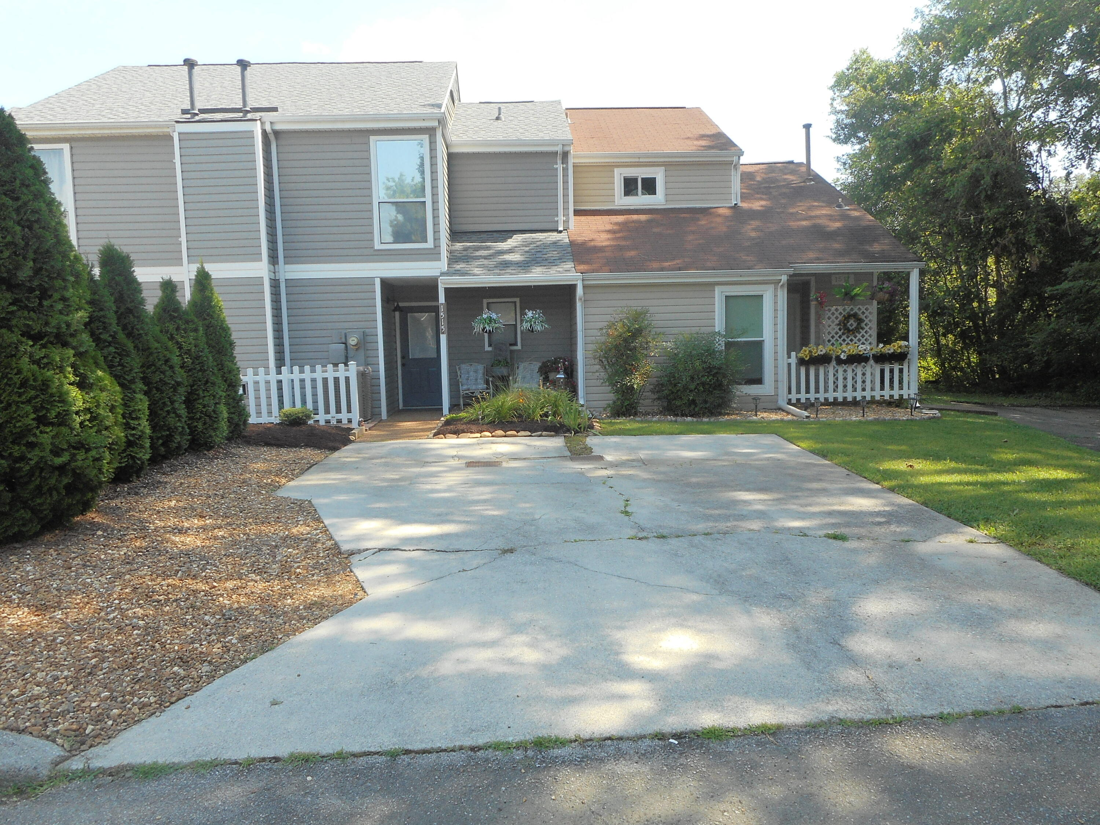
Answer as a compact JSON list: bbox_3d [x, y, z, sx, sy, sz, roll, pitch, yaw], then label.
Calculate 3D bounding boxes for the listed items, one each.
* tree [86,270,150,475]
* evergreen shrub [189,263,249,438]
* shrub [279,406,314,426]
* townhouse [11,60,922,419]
[{"bbox_3d":[-5.159,-0.463,9.073,1.100,2.350,1.100,-2,6,-2],"label":"tree"},{"bbox_3d":[-5.236,-0.971,12.137,1.100,2.620,1.100,-2,6,-2],"label":"evergreen shrub"},{"bbox_3d":[-4.063,0.052,12.643,0.570,0.340,0.550,-2,6,-2],"label":"shrub"},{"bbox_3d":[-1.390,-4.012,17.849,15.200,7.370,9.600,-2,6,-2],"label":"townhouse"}]

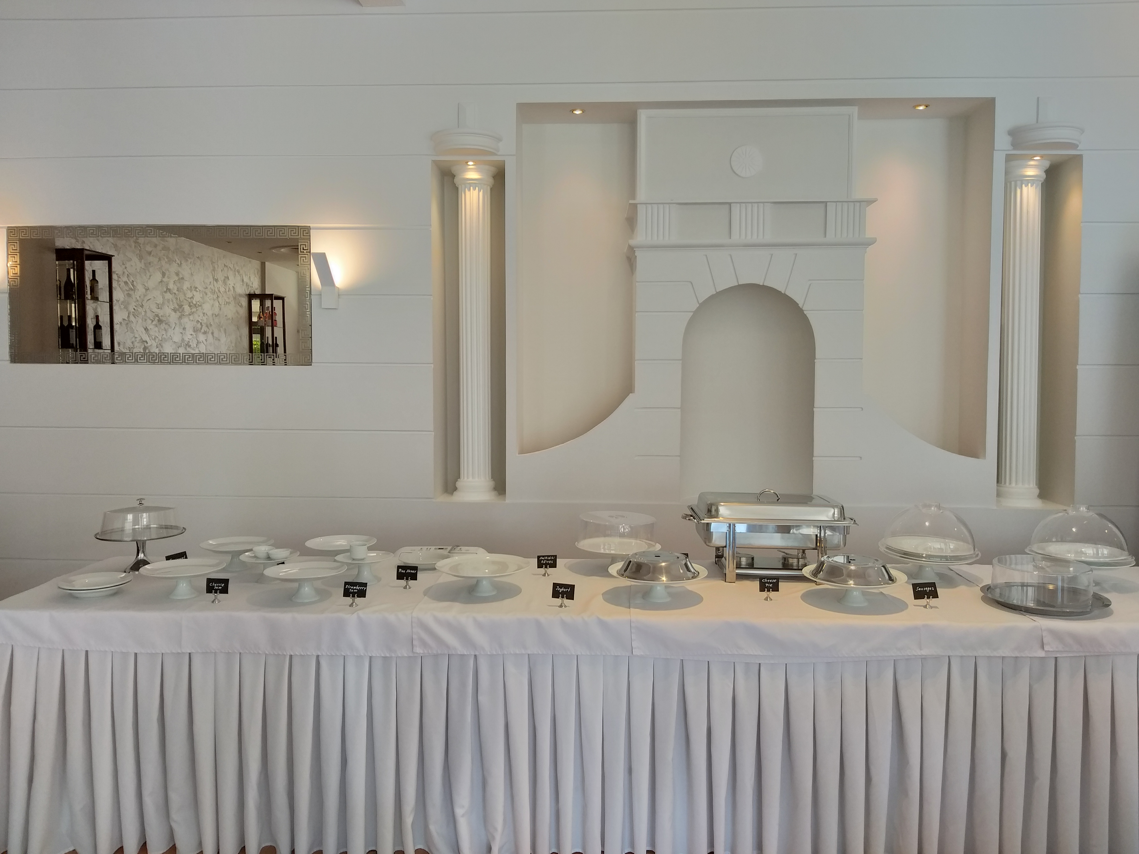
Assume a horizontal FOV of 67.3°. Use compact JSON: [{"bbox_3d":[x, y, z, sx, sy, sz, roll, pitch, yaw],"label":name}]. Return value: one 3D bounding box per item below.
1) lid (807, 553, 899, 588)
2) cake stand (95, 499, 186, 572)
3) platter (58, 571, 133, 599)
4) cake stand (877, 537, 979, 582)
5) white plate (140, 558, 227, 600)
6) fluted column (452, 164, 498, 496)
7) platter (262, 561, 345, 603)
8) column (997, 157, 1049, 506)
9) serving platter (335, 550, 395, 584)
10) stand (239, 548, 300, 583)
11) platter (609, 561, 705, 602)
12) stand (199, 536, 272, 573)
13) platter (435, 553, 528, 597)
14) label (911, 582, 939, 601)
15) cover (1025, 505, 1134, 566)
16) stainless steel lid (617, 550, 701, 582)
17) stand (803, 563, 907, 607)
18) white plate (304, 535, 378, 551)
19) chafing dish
[{"bbox_3d":[0.903,0.451,2.719,0.265,0.058,0.265,0,3,3],"label":"lid"},{"bbox_3d":[-1.591,0.400,3.175,0.311,0.261,0.311,0,3,3],"label":"cake stand"},{"bbox_3d":[-1.561,0.526,2.816,0.229,0.046,0.229,0,3,3],"label":"platter"},{"bbox_3d":[1.272,0.497,3.041,0.325,0.095,0.325,0,3,3],"label":"cake stand"},{"bbox_3d":[-1.305,0.521,2.893,0.268,0.096,0.268,0,3,0],"label":"white plate"},{"bbox_3d":[-0.408,-0.395,3.707,0.200,1.410,0.200,0,3,3],"label":"fluted column"},{"bbox_3d":[-0.848,0.507,2.754,0.255,0.095,0.255,0,3,0],"label":"platter"},{"bbox_3d":[1.906,-0.383,3.601,0.200,1.410,0.200,0,3,3],"label":"column"},{"bbox_3d":[-0.736,0.512,3.083,0.208,0.092,0.208,0,3,0],"label":"serving platter"},{"bbox_3d":[-1.089,0.511,3.100,0.210,0.093,0.210,0,3,0],"label":"stand"},{"bbox_3d":[0.291,0.524,2.848,0.330,0.095,0.330,0,3,0],"label":"platter"},{"bbox_3d":[-1.282,0.497,3.291,0.272,0.100,0.272,0,3,0],"label":"stand"},{"bbox_3d":[-0.297,0.518,2.928,0.323,0.098,0.323,0,3,0],"label":"platter"},{"bbox_3d":[1.137,0.523,2.735,0.073,0.050,0.006,-11,-6,28],"label":"label"},{"bbox_3d":[1.790,0.364,2.998,0.330,0.180,0.330,0,3,3],"label":"cover"},{"bbox_3d":[0.284,0.447,2.760,0.265,0.058,0.265,0,3,3],"label":"stainless steel lid"},{"bbox_3d":[0.928,0.528,2.800,0.323,0.093,0.323,0,3,0],"label":"stand"},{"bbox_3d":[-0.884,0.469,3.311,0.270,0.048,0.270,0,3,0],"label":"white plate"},{"bbox_3d":[0.752,0.392,3.201,0.640,0.318,0.362,0,3,4],"label":"chafing dish"}]

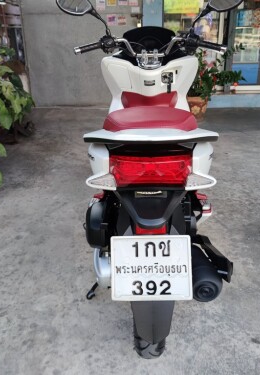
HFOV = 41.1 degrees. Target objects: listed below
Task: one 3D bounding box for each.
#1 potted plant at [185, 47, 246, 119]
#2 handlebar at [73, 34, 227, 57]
[{"bbox_3d":[1.238,-1.608,5.334,0.830,1.060,0.720,-1,21,0],"label":"potted plant"},{"bbox_3d":[0.102,-0.716,1.744,0.740,0.130,0.200,1,21,3],"label":"handlebar"}]

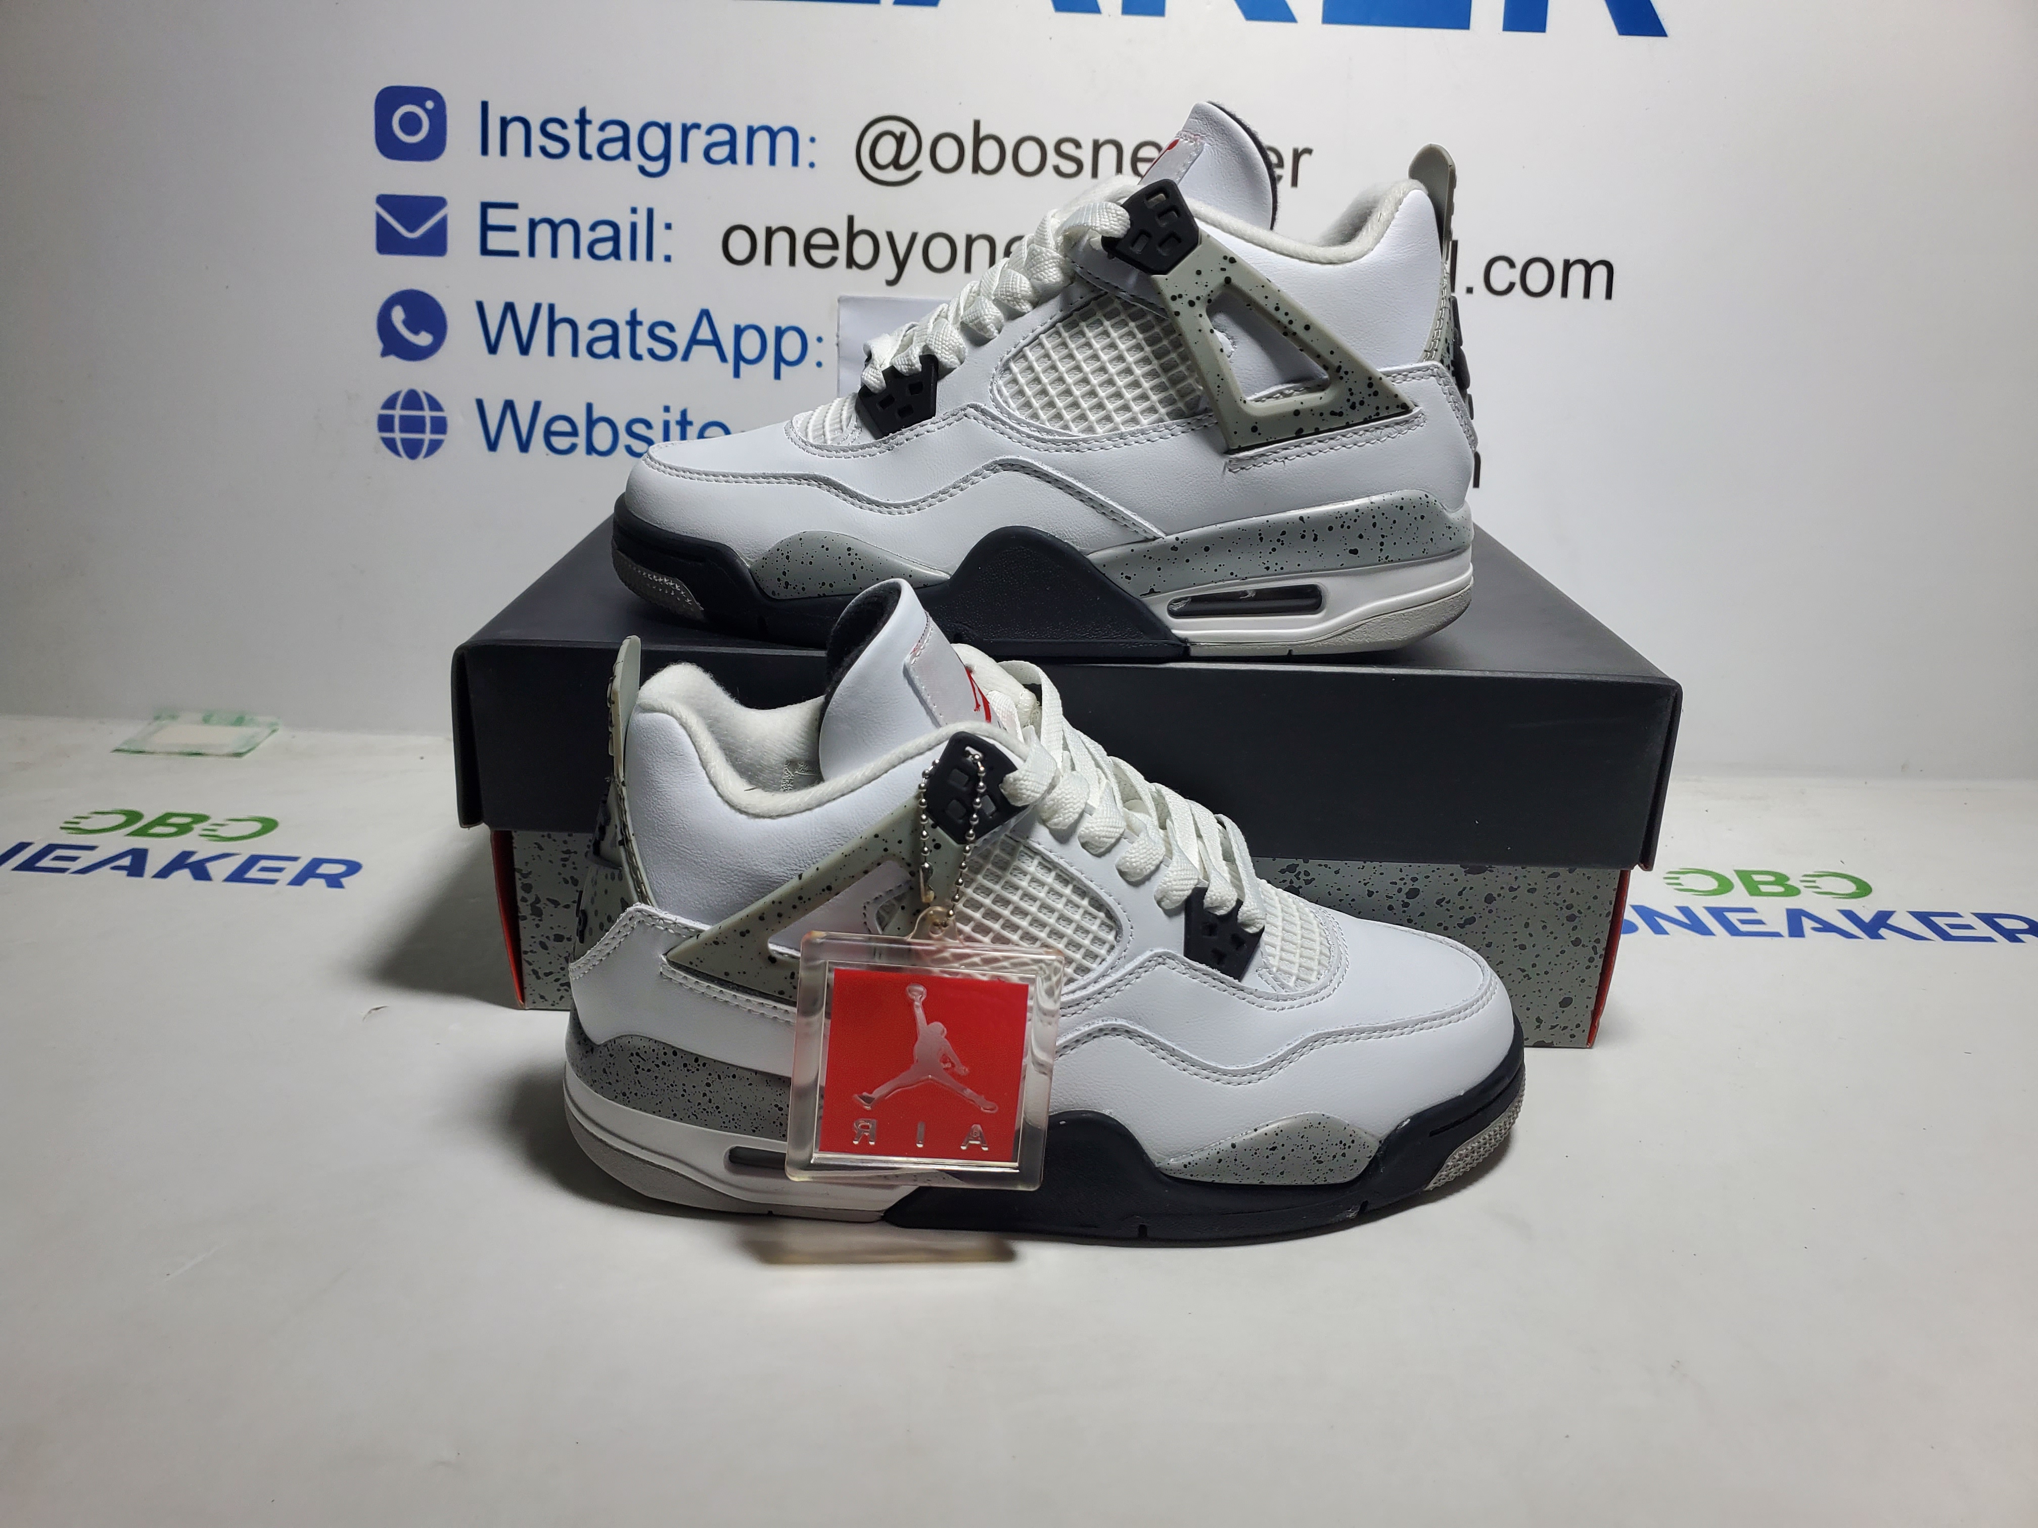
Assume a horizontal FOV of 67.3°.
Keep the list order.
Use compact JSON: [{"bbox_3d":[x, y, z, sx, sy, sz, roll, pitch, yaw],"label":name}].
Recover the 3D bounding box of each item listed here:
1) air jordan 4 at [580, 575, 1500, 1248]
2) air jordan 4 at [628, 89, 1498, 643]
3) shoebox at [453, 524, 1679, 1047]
[{"bbox_3d":[0.010,0.030,0.408,0.269,0.157,0.102,2,21,-1],"label":"air jordan 4"},{"bbox_3d":[0.009,-0.118,0.458,0.266,0.151,0.102,2,21,-1],"label":"air jordan 4"},{"bbox_3d":[0.014,-0.013,0.567,0.351,0.123,0.230,2,21,-1],"label":"shoebox"}]

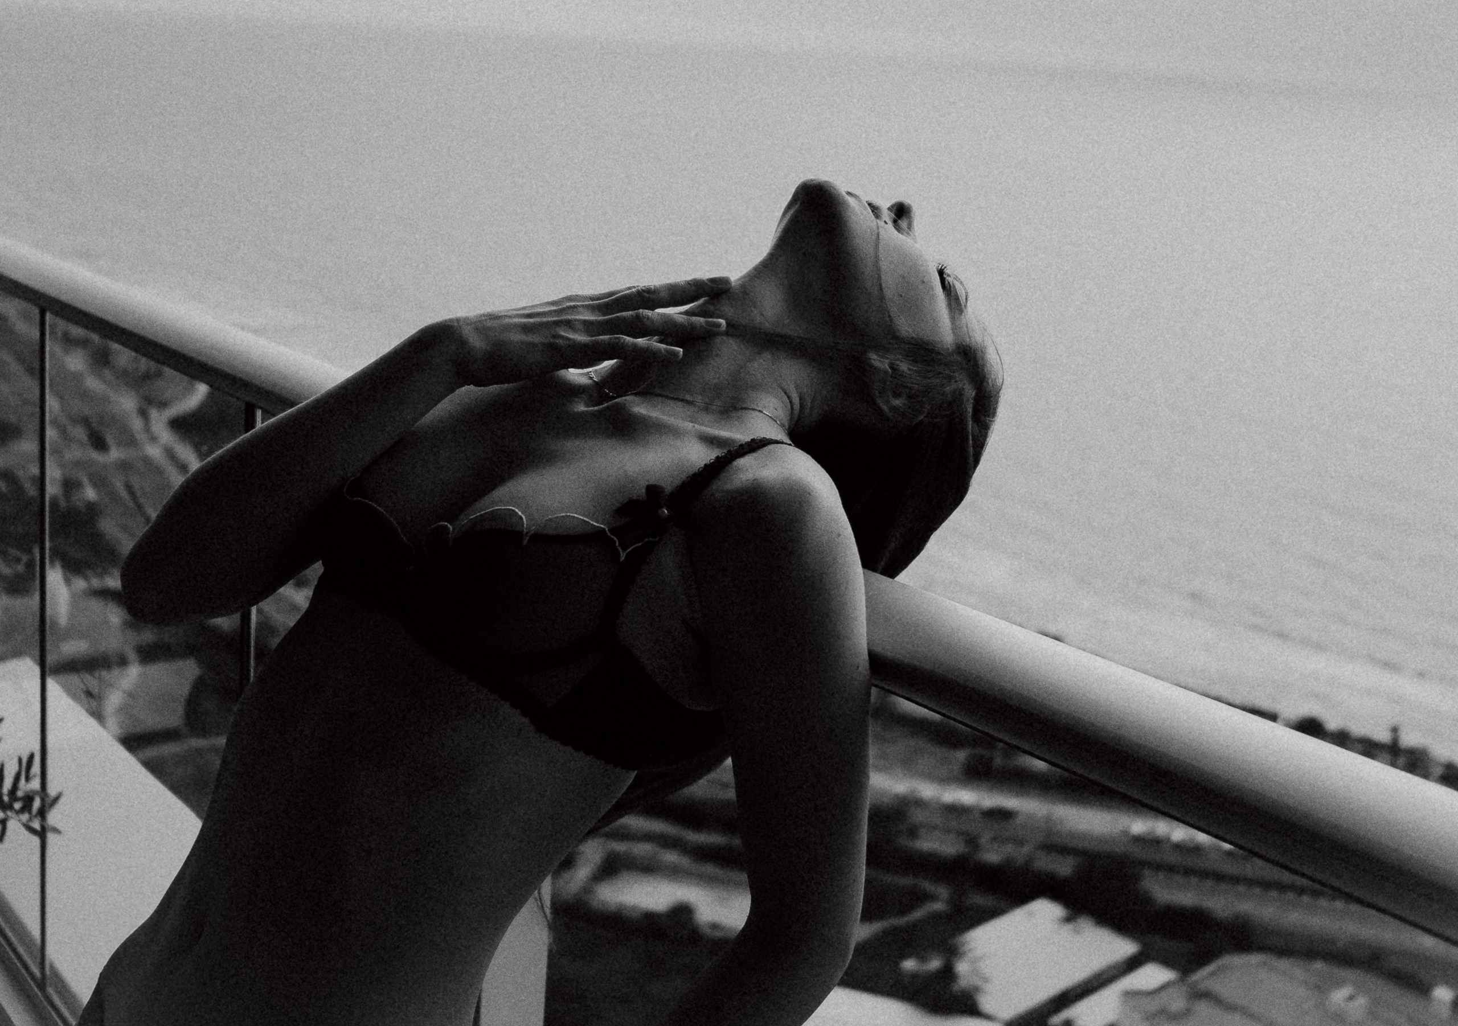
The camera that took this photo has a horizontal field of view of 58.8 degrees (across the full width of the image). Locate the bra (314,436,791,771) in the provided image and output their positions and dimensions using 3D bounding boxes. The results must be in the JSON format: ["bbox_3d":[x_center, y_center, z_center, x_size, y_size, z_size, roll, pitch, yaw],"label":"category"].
[{"bbox_3d":[-0.105,0.030,0.870,0.290,0.215,0.260,19,69,35],"label":"bra"}]

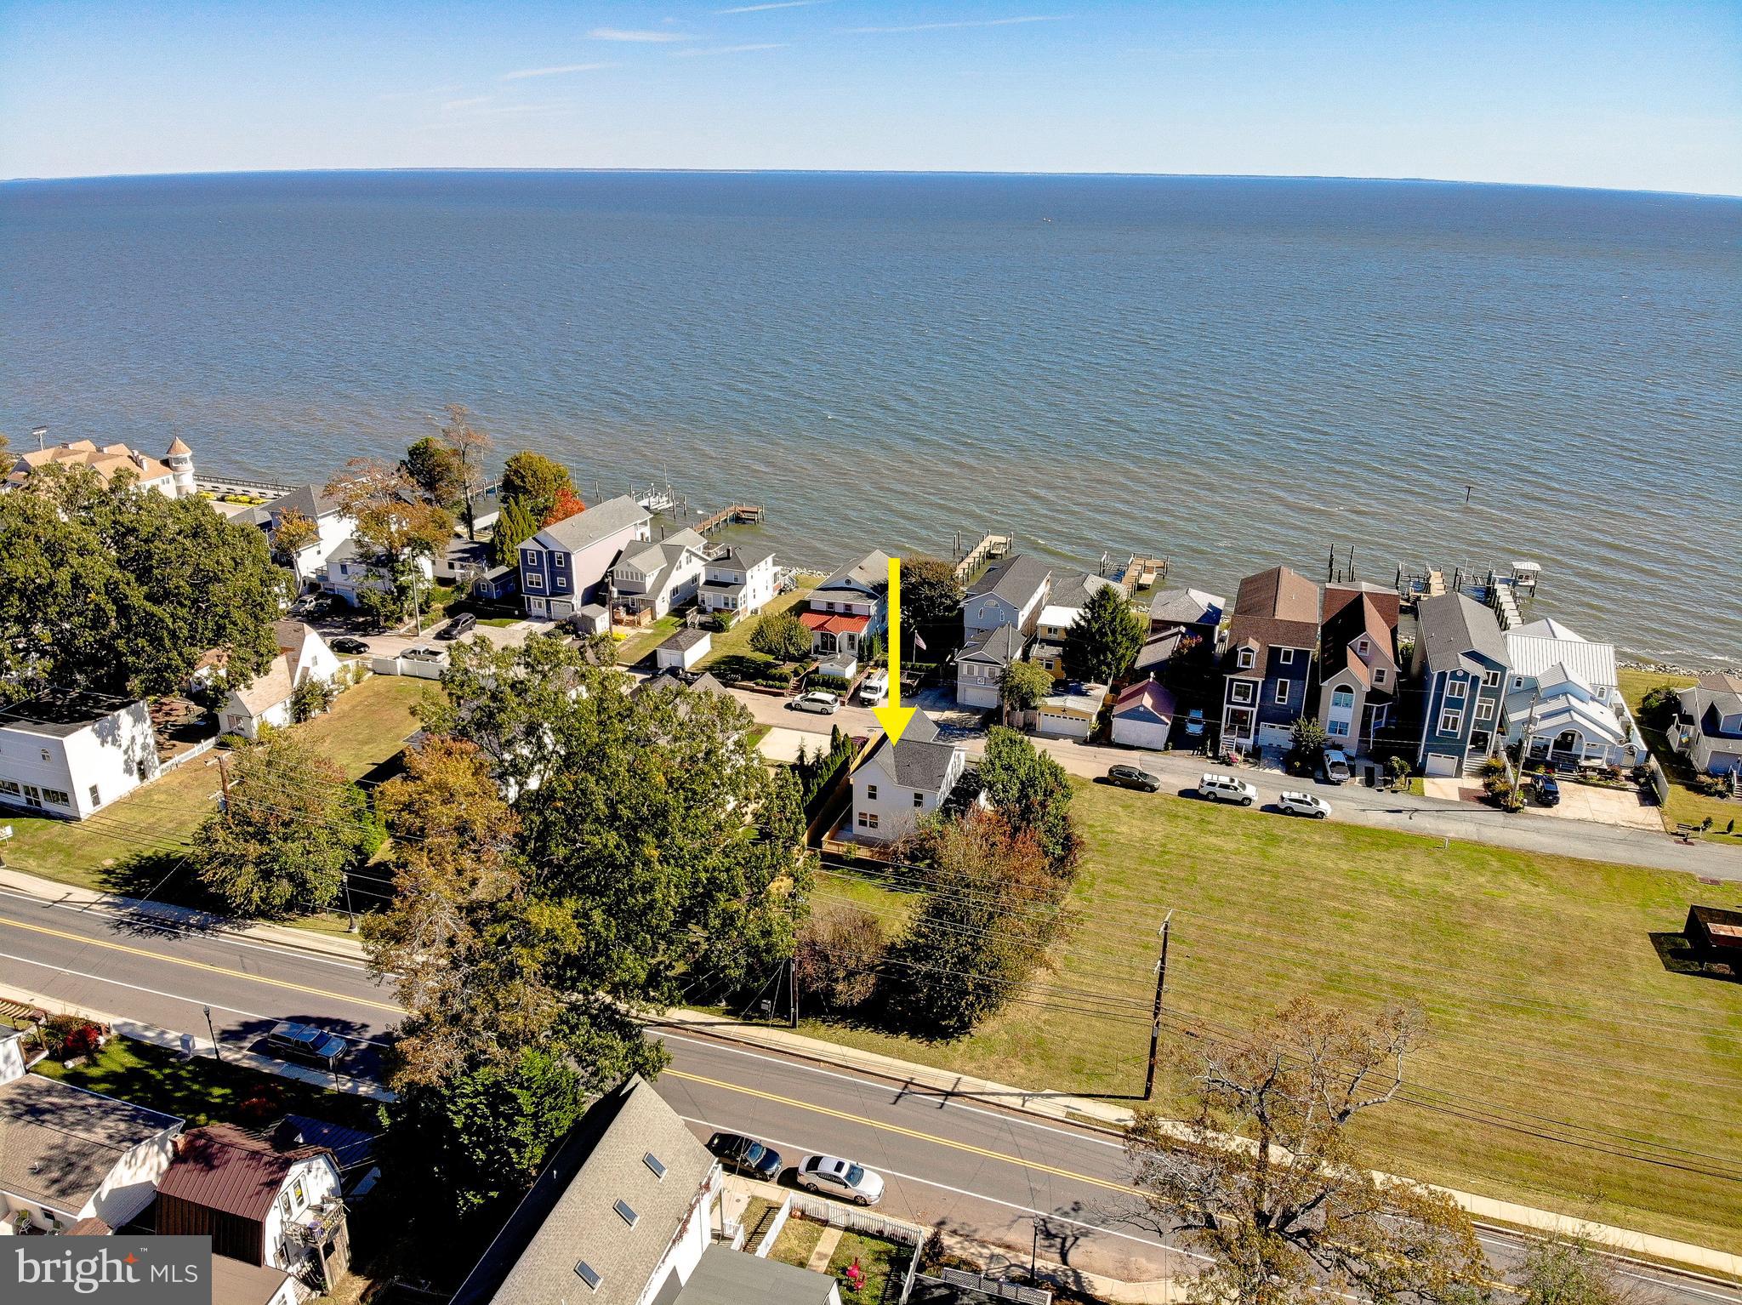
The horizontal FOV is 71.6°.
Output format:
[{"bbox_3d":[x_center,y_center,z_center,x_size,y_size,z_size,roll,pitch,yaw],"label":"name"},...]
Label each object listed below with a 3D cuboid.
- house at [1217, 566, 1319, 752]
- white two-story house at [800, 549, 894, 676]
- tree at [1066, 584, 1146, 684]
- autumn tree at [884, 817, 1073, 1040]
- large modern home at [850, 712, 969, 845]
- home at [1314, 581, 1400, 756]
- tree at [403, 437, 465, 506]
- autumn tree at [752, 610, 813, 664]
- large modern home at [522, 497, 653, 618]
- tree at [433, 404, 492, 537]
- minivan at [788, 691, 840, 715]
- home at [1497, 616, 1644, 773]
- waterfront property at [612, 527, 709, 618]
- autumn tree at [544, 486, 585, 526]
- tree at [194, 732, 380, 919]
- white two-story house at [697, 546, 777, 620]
[{"bbox_3d":[41.010,0.190,123.760,7.900,12.600,21.000,8,23,18],"label":"house"},{"bbox_3d":[-1.740,-6.250,142.770,8.100,7.800,18.000,8,23,18],"label":"white two-story house"},{"bbox_3d":[24.580,-1.150,126.830,8.000,12.500,8.000,8,23,19],"label":"tree"},{"bbox_3d":[7.040,17.140,81.040,11.200,12.200,10.500,0,22,0],"label":"autumn tree"},{"bbox_3d":[3.914,10.535,103.945,8.050,7.760,11.530,8,23,18],"label":"large modern home"},{"bbox_3d":[50.180,1.070,124.720,7.400,10.400,24.500,8,23,18],"label":"home"},{"bbox_3d":[-66.030,-25.400,183.770,8.800,14.000,8.500,8,23,19],"label":"tree"},{"bbox_3d":[-9.890,-1.660,136.310,7.000,5.900,7.000,0,22,0],"label":"autumn tree"},{"bbox_3d":[-36.300,-12.570,155.840,8.300,11.300,18.640,9,23,19],"label":"large modern home"},{"bbox_3d":[-59.408,-26.152,177.265,8.200,19.900,7.800,8,23,18],"label":"tree"},{"bbox_3d":[-5.697,5.025,124.621,5.100,1.750,2.000,7,23,16],"label":"minivan"},{"bbox_3d":[69.400,3.800,121.260,11.420,8.100,19.370,8,23,18],"label":"home"},{"bbox_3d":[-27.360,-10.670,156.930,8.500,7.100,17.100,8,23,18],"label":"waterfront property"},{"bbox_3d":[-44.828,-19.546,176.449,6.600,8.500,6.400,8,23,18],"label":"autumn tree"},{"bbox_3d":[-43.314,12.633,89.358,11.400,13.400,11.200,8,23,18],"label":"tree"},{"bbox_3d":[-16.944,-9.281,151.677,6.160,7.850,10.540,8,23,19],"label":"white two-story house"}]

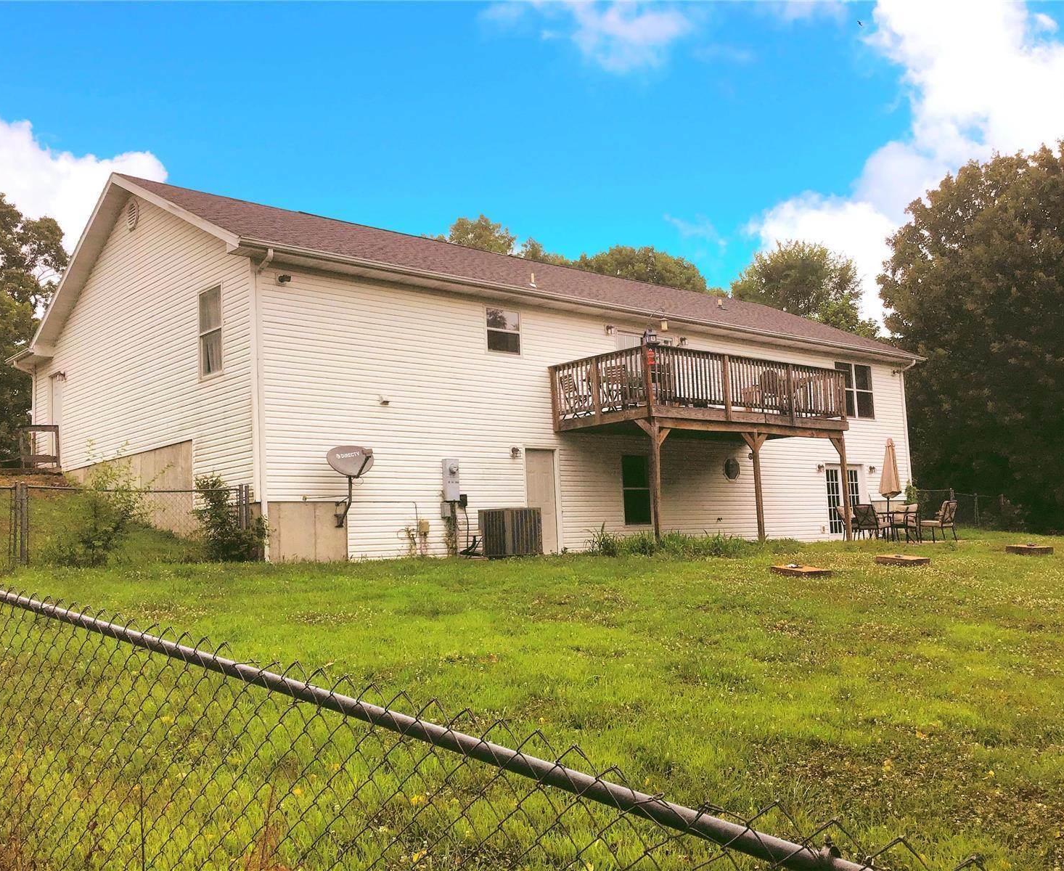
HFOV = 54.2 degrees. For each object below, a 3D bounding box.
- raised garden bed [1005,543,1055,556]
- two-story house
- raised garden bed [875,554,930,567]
[{"bbox_3d":[9.369,2.168,19.598,0.615,0.130,0.615,2,-3,-43],"label":"raised garden bed"},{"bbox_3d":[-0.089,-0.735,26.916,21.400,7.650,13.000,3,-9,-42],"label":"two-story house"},{"bbox_3d":[6.063,2.066,16.999,0.615,0.130,0.615,2,-2,-43],"label":"raised garden bed"}]

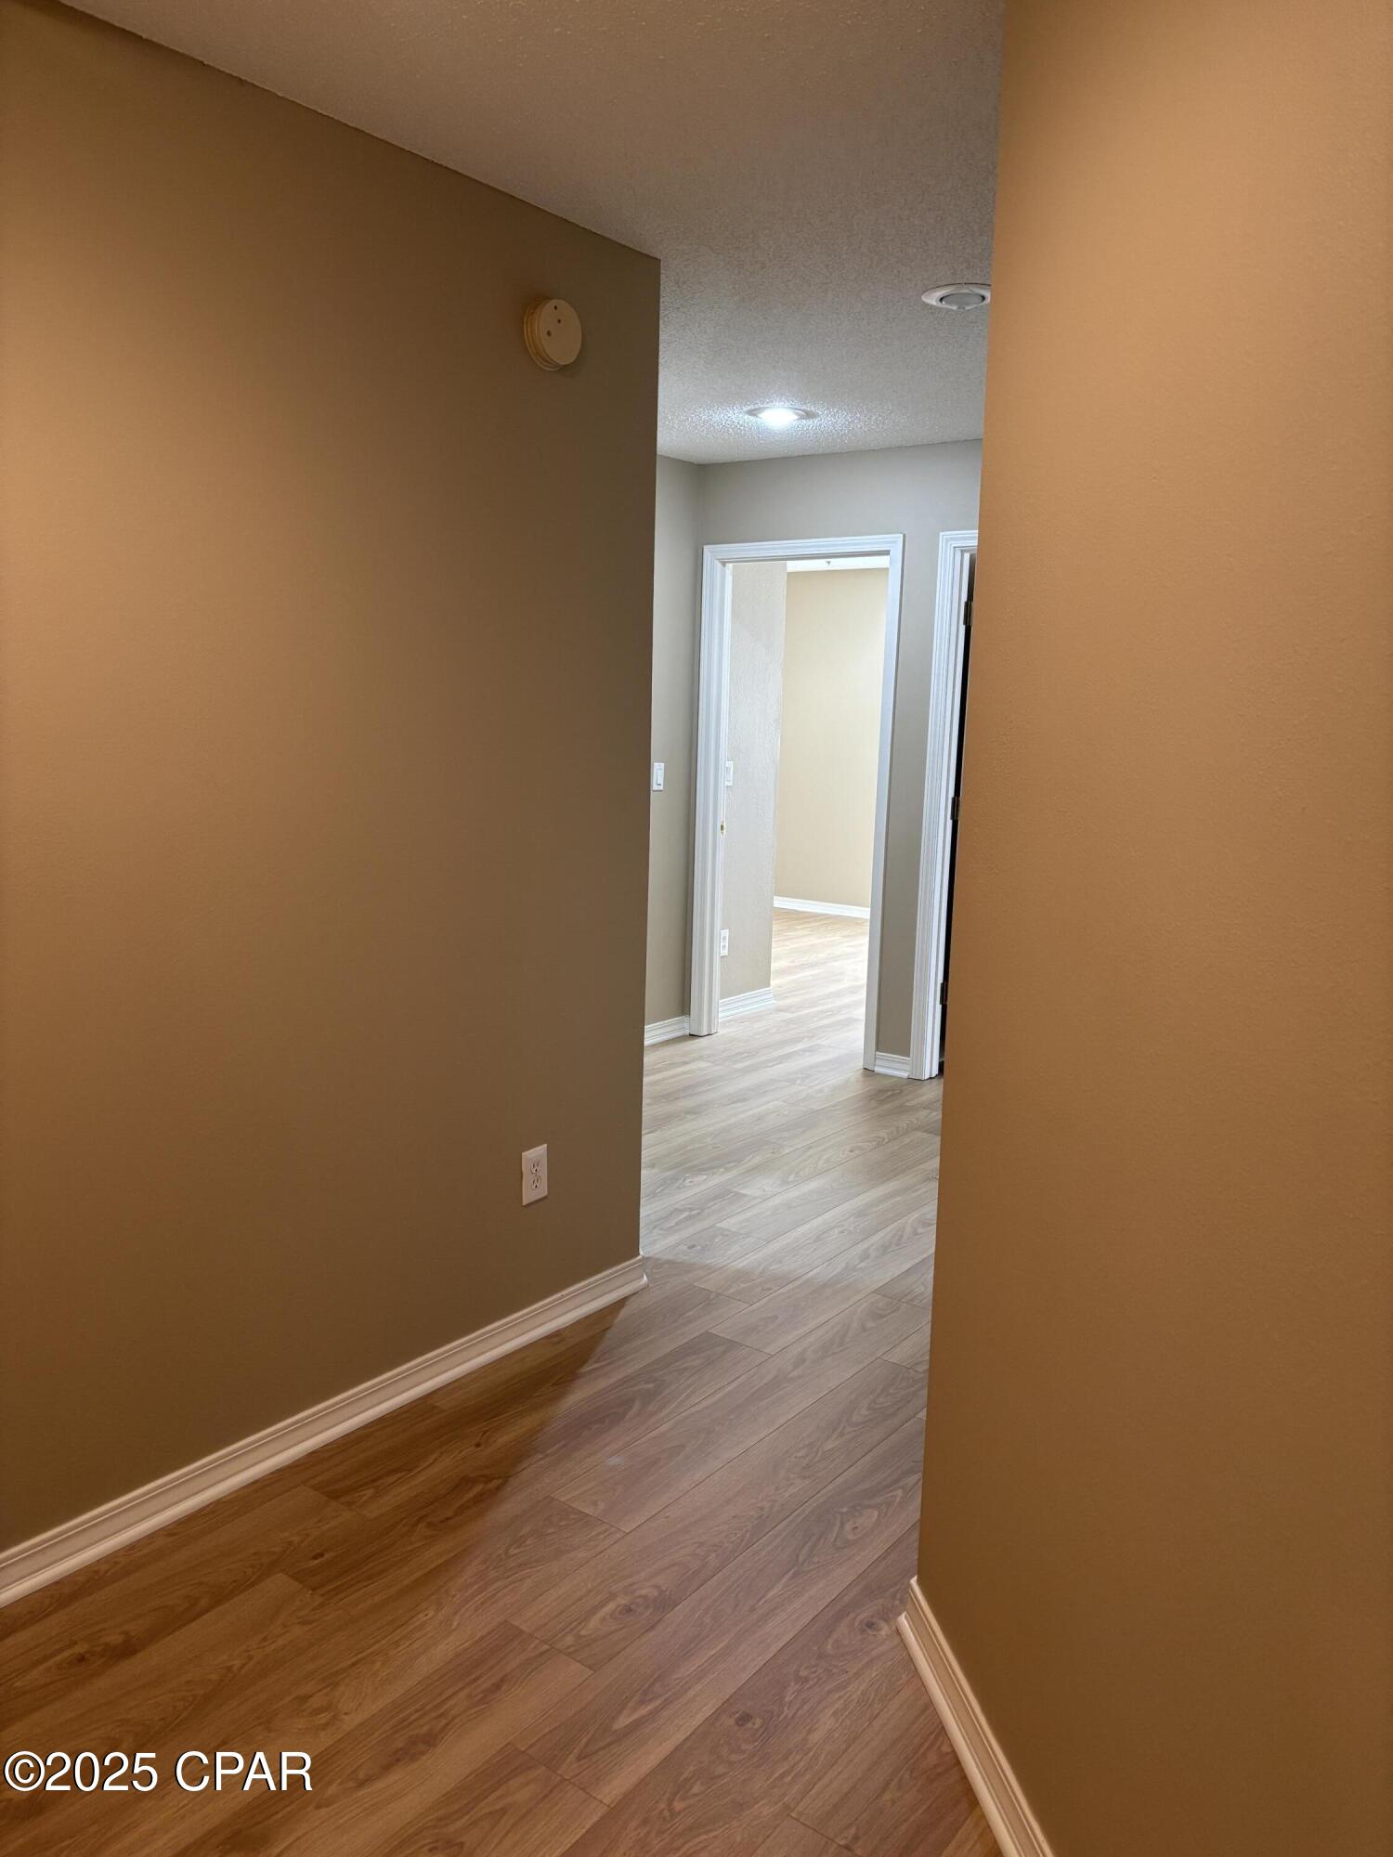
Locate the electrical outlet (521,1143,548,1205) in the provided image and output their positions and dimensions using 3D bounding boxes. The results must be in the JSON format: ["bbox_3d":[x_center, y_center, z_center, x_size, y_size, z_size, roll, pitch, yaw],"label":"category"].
[{"bbox_3d":[-0.359,0.549,3.112,0.008,0.122,0.078,8,11,36],"label":"electrical outlet"}]

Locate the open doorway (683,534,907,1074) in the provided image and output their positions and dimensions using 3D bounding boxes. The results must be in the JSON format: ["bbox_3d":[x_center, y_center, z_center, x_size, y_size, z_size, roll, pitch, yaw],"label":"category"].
[{"bbox_3d":[0.420,-0.521,5.812,0.945,2.110,0.130,8,11,36],"label":"open doorway"}]

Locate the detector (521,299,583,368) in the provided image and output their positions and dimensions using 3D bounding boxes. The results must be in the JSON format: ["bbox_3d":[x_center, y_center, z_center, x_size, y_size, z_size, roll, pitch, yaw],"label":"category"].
[{"bbox_3d":[-0.289,-1.212,2.844,0.040,0.137,0.137,8,11,36],"label":"detector"}]

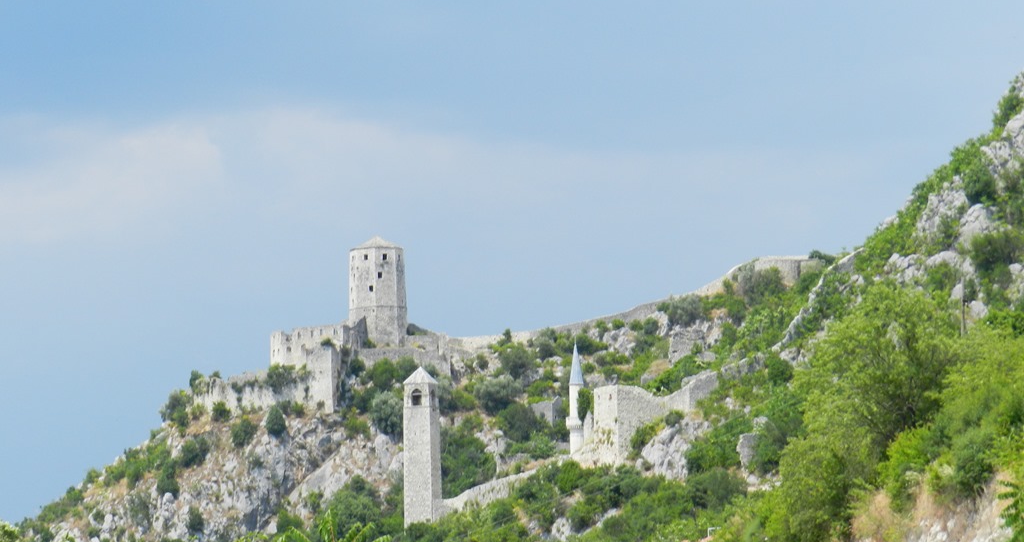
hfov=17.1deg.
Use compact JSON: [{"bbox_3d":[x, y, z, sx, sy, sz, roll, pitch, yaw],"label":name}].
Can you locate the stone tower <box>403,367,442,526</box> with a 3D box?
[{"bbox_3d":[-9.810,19.570,375.000,3.250,17.900,3.250,-2,-5,20],"label":"stone tower"}]

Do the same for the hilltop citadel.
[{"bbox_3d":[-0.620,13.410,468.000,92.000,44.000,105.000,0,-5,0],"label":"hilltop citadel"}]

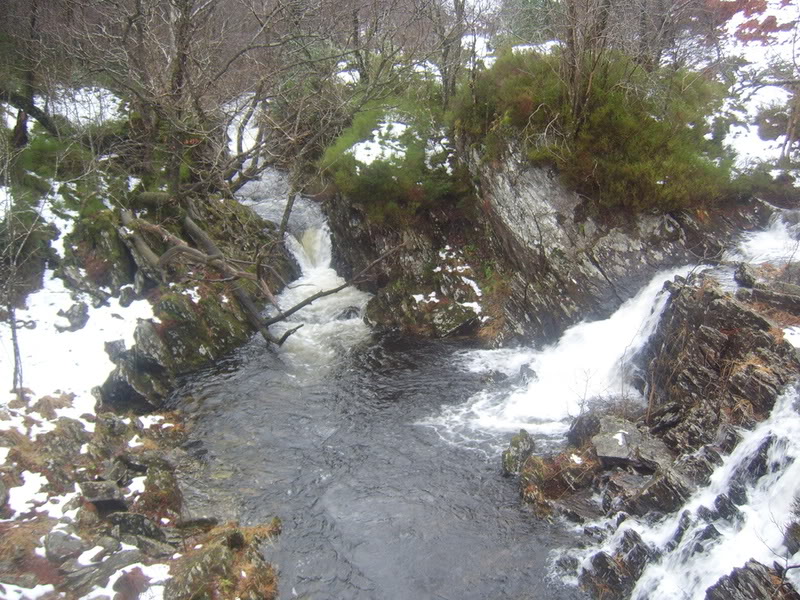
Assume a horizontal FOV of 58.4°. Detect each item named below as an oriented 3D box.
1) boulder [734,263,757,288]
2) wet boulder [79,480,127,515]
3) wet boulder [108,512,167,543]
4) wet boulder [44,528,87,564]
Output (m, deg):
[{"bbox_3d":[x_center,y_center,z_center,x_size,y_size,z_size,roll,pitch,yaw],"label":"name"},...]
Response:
[{"bbox_3d":[7.235,-0.517,15.000,0.430,0.500,0.480,9,20,25],"label":"boulder"},{"bbox_3d":[-4.069,2.696,9.800,0.640,0.290,0.420,-8,20,-24],"label":"wet boulder"},{"bbox_3d":[-3.418,2.949,9.300,0.760,0.250,0.380,-8,19,-22],"label":"wet boulder"},{"bbox_3d":[-4.062,2.988,8.700,0.480,0.290,0.380,-10,20,-27],"label":"wet boulder"}]

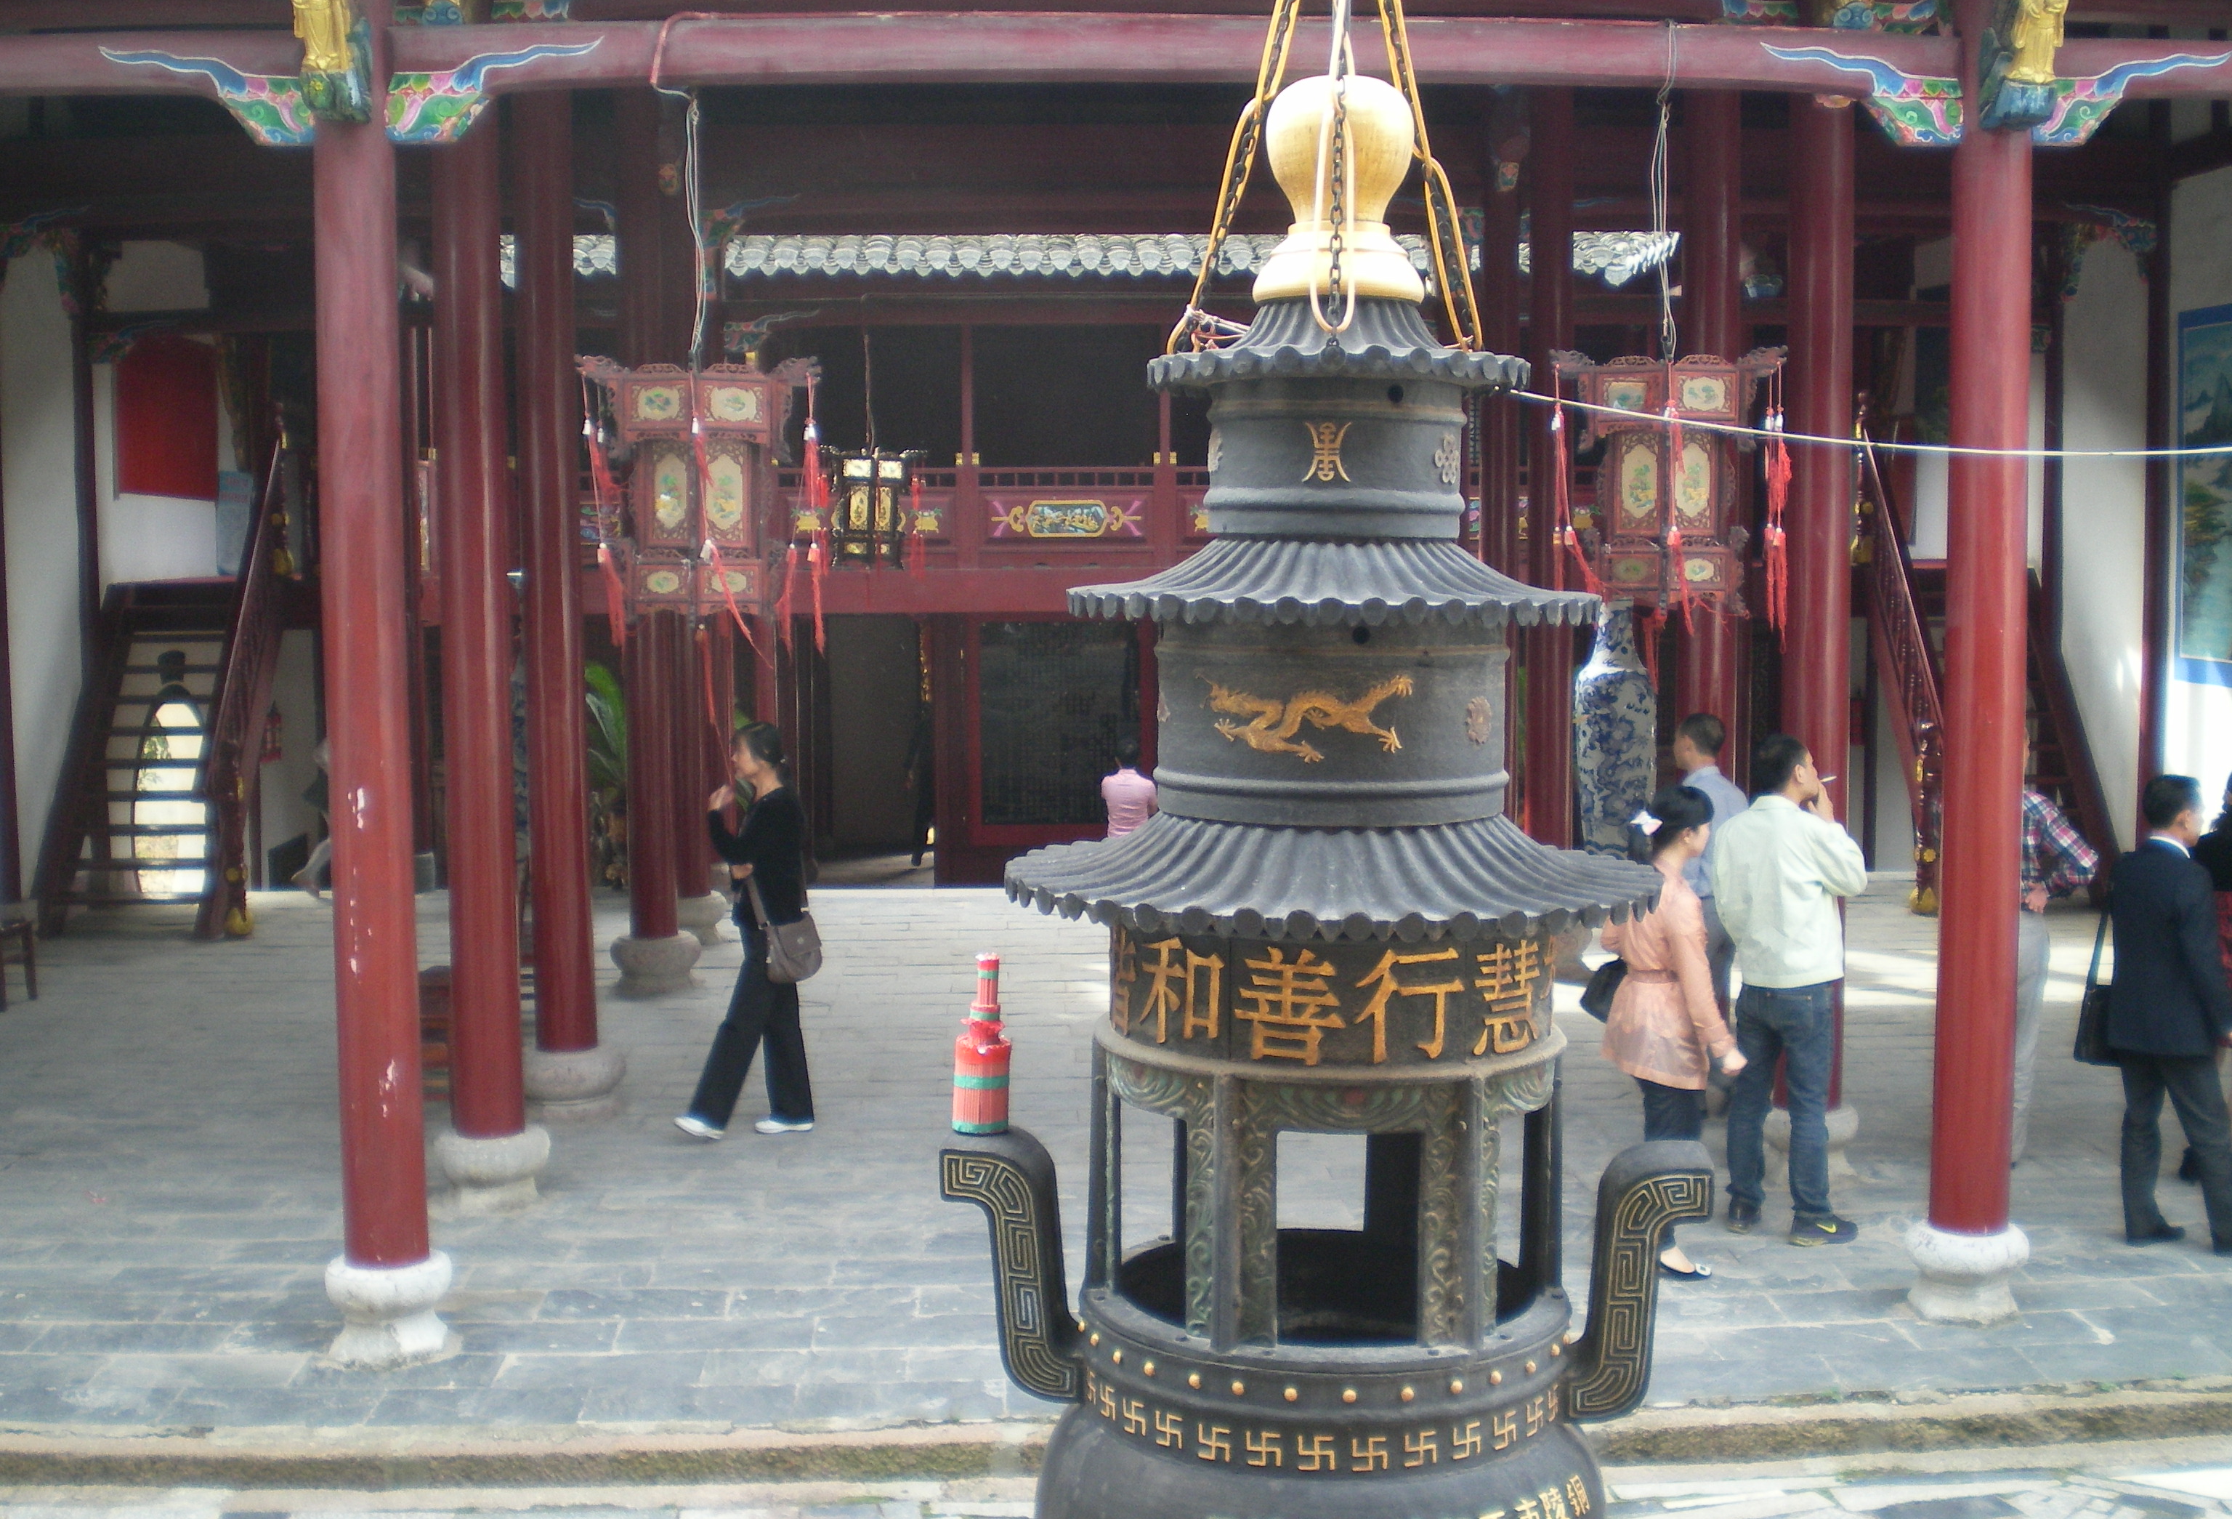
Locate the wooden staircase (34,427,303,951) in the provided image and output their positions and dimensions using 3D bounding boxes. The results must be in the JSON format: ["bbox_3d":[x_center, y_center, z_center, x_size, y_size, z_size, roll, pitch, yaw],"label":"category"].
[{"bbox_3d":[-5.959,-0.511,15.376,1.354,3.056,1.692,-1,5,-3],"label":"wooden staircase"}]

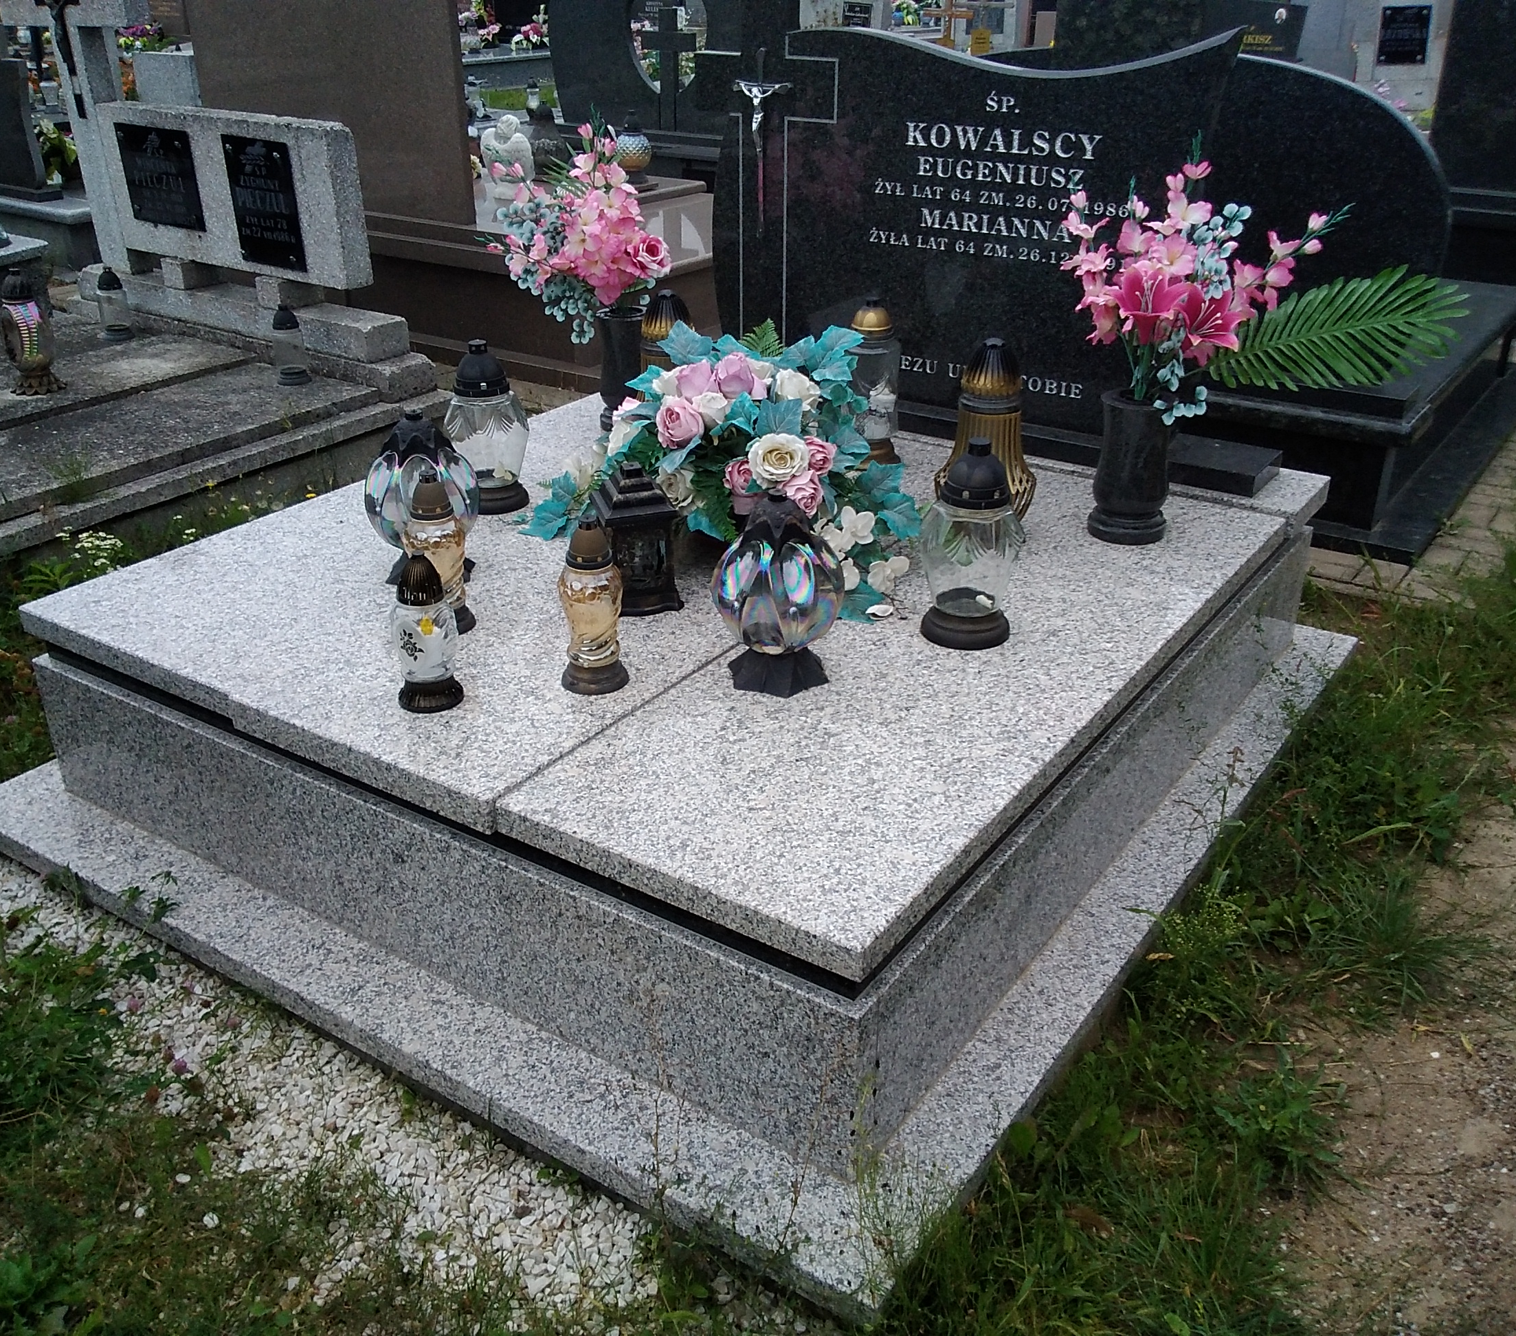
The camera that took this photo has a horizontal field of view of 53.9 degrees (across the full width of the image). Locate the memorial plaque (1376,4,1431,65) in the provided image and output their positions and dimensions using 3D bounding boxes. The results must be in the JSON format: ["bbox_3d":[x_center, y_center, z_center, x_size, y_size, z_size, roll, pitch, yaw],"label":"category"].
[{"bbox_3d":[4.262,-4.164,9.836,0.315,0.360,0.020,1,16,2],"label":"memorial plaque"}]

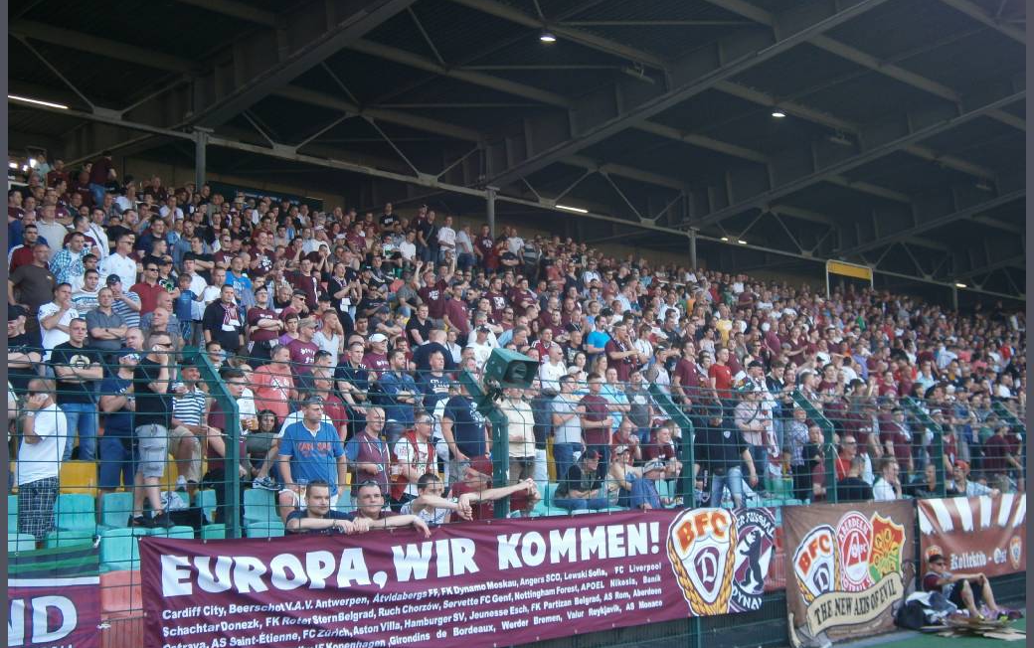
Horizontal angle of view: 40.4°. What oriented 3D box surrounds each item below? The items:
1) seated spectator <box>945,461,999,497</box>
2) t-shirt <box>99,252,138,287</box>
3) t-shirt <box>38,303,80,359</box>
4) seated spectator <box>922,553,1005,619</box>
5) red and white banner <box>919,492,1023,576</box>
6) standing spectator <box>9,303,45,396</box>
[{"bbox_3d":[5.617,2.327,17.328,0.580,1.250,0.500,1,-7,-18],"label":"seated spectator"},{"bbox_3d":[-5.372,-0.652,18.965,0.460,0.640,0.300,4,-9,-40],"label":"t-shirt"},{"bbox_3d":[-5.241,0.074,16.100,0.450,0.640,0.300,3,-8,-36],"label":"t-shirt"},{"bbox_3d":[5.009,2.954,15.800,0.920,0.800,0.520,-3,-7,17],"label":"seated spectator"},{"bbox_3d":[5.556,2.517,16.906,0.040,0.940,2.950,-7,-9,42],"label":"red and white banner"},{"bbox_3d":[-4.624,0.724,12.899,0.530,1.800,0.400,2,-7,-27],"label":"standing spectator"}]

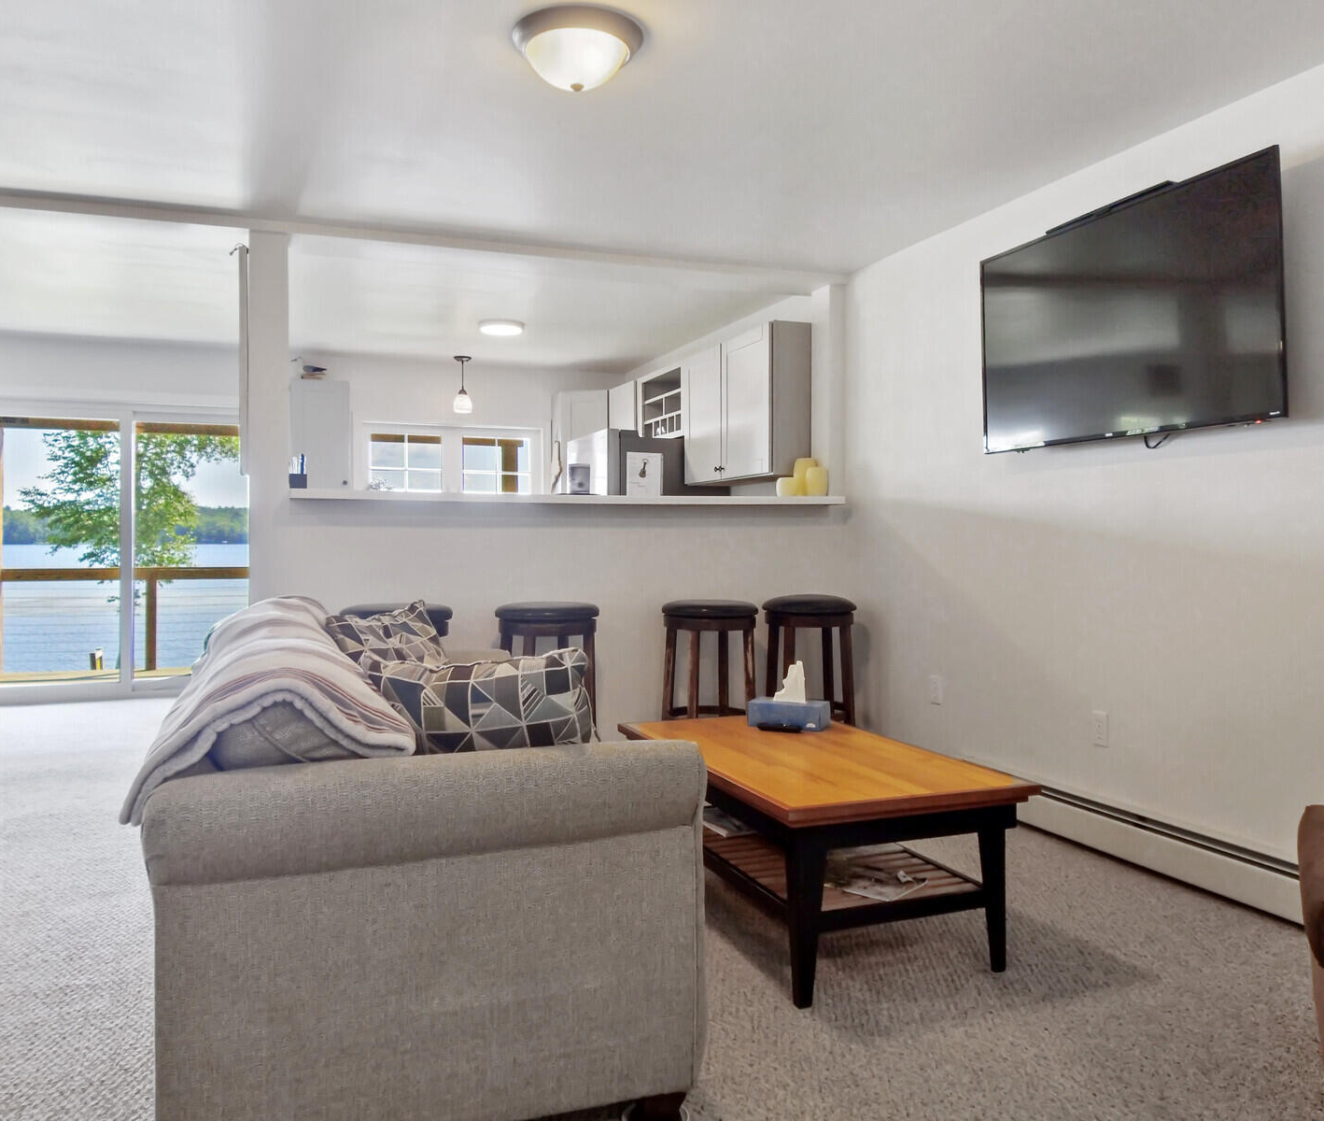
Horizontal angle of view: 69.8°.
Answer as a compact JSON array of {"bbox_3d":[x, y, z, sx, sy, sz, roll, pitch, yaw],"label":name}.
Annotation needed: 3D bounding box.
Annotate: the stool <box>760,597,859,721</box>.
[{"bbox_3d":[0.683,0.575,4.374,0.440,0.822,0.440,0,1,0],"label":"stool"}]

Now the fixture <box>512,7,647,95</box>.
[{"bbox_3d":[-0.210,-1.248,2.392,0.330,0.137,0.330,0,1,0],"label":"fixture"}]

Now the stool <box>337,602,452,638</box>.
[{"bbox_3d":[-0.979,0.574,3.531,0.420,0.790,0.420,-1,2,-23],"label":"stool"}]

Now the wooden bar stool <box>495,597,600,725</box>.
[{"bbox_3d":[-0.468,0.592,3.883,0.440,0.822,0.440,-1,2,-23],"label":"wooden bar stool"}]

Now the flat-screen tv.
[{"bbox_3d":[1.442,-0.748,3.042,0.060,0.710,1.140,-4,3,-23],"label":"flat-screen tv"}]

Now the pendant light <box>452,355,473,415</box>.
[{"bbox_3d":[-1.377,-1.206,6.560,0.128,0.396,0.128,-1,2,-23],"label":"pendant light"}]

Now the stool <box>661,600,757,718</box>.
[{"bbox_3d":[0.206,0.561,4.034,0.420,0.780,0.420,0,1,0],"label":"stool"}]

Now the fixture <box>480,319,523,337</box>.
[{"bbox_3d":[-0.992,-1.442,5.879,0.295,0.045,0.295,0,1,0],"label":"fixture"}]

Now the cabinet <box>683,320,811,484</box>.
[{"bbox_3d":[0.463,-0.872,5.518,0.270,0.800,1.080,-1,2,-23],"label":"cabinet"}]

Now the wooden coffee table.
[{"bbox_3d":[0.407,0.792,2.791,0.710,0.472,1.110,-1,2,-21],"label":"wooden coffee table"}]

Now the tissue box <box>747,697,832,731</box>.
[{"bbox_3d":[0.394,0.473,2.927,0.227,0.075,0.112,0,2,26],"label":"tissue box"}]

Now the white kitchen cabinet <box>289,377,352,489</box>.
[{"bbox_3d":[-2.290,-0.809,6.306,0.390,0.740,0.330,-1,2,-23],"label":"white kitchen cabinet"}]

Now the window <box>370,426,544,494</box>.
[{"bbox_3d":[-1.612,-0.703,7.409,1.360,0.680,0.120,-1,2,-23],"label":"window"}]

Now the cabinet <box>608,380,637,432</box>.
[{"bbox_3d":[-0.124,-0.977,6.483,0.320,0.400,0.520,-1,2,-23],"label":"cabinet"}]

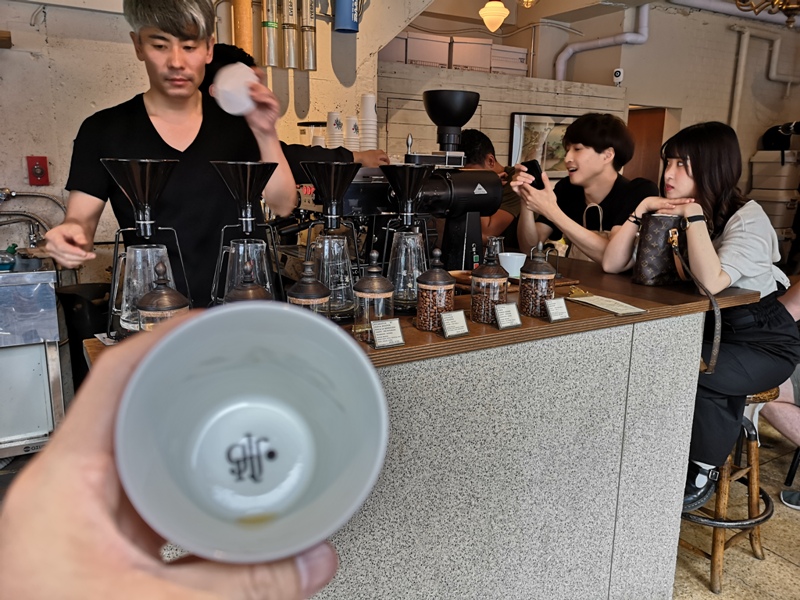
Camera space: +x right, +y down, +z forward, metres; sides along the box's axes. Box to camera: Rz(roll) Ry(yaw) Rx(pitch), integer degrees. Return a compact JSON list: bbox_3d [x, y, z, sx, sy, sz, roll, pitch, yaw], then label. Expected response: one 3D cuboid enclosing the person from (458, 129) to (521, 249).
[{"bbox_3d":[0.351,0.017,2.549,0.450,1.420,0.480,-1,12,-5],"label":"person"}]

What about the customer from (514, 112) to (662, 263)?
[{"bbox_3d":[0.753,0.008,2.129,0.620,1.280,0.500,-3,13,-18],"label":"customer"}]

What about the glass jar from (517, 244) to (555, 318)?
[{"bbox_3d":[0.313,-0.049,1.398,0.082,0.163,0.082,1,12,0],"label":"glass jar"}]

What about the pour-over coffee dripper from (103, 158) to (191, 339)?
[{"bbox_3d":[-0.489,-0.099,1.198,0.152,0.330,0.148,-6,14,-30],"label":"pour-over coffee dripper"}]

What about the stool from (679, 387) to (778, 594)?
[{"bbox_3d":[1.075,0.598,2.179,0.420,0.610,0.420,-6,14,-30],"label":"stool"}]

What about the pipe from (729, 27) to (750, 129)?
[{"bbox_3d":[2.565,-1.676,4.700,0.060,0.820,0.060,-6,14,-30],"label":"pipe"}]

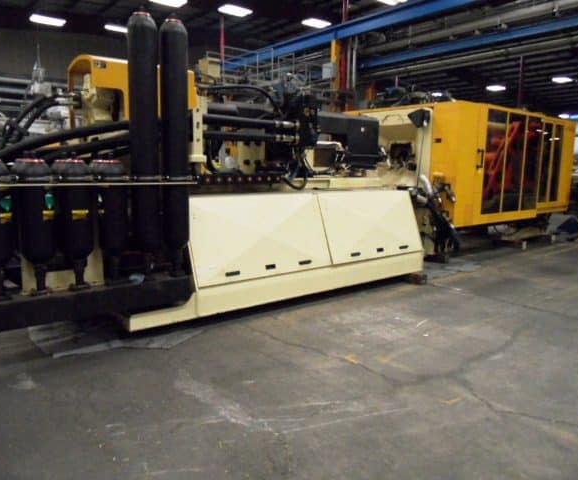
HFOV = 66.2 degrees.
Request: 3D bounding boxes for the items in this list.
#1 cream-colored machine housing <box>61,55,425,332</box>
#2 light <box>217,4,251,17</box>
[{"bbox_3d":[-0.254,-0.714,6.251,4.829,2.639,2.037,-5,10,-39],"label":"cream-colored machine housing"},{"bbox_3d":[-2.092,-8.927,17.288,1.180,0.120,0.600,-5,10,-39],"label":"light"}]

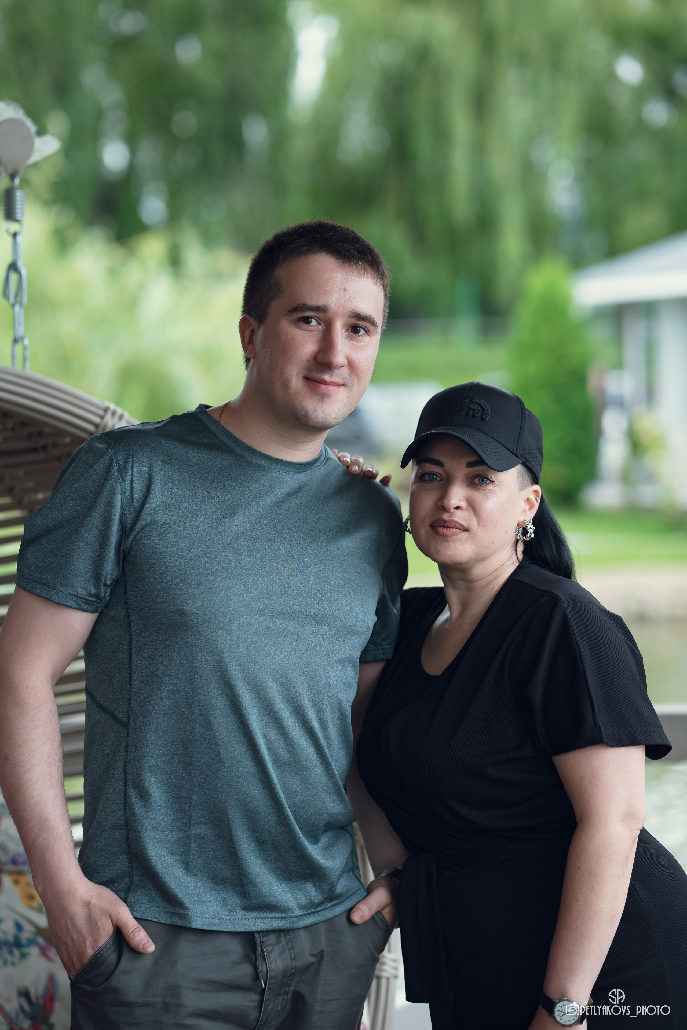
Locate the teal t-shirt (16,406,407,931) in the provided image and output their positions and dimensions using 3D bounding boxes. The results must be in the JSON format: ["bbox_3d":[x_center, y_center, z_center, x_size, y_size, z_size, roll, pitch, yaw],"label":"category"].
[{"bbox_3d":[-0.156,0.178,2.870,0.490,0.615,0.280,2,3,-26],"label":"teal t-shirt"}]

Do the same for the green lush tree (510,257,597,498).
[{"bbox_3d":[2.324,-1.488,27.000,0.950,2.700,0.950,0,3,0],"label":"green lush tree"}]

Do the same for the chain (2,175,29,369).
[{"bbox_3d":[-0.432,-0.315,3.200,0.034,0.265,0.032,0,3,0],"label":"chain"}]

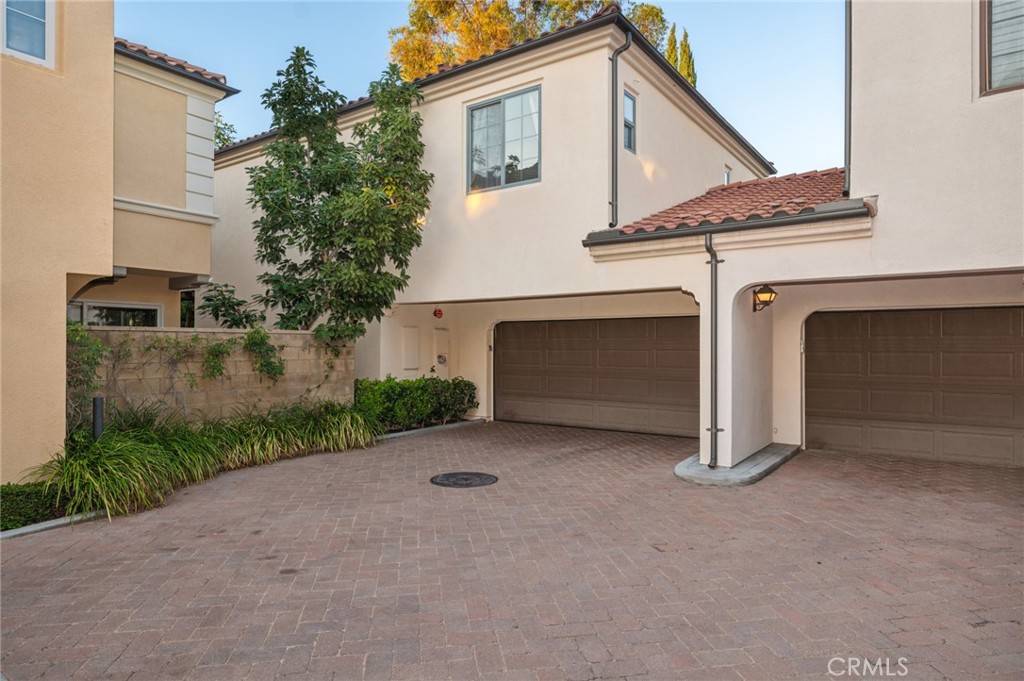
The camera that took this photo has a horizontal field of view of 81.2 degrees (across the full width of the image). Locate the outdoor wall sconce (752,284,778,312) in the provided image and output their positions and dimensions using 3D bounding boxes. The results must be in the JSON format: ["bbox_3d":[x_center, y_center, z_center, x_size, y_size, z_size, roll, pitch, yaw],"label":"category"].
[{"bbox_3d":[3.666,-0.610,8.648,0.280,0.400,0.235,0,0,35],"label":"outdoor wall sconce"}]

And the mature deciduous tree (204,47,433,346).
[{"bbox_3d":[-3.429,-1.750,10.494,3.400,7.050,2.900,0,0,35],"label":"mature deciduous tree"}]

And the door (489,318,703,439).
[{"bbox_3d":[1.615,0.670,11.660,4.870,2.150,0.080,0,0,35],"label":"door"}]

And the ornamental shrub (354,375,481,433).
[{"bbox_3d":[-1.944,1.250,12.078,0.950,0.950,3.000,0,0,35],"label":"ornamental shrub"}]

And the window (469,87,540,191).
[{"bbox_3d":[-0.152,-3.300,9.957,1.530,1.540,0.100,0,0,35],"label":"window"}]

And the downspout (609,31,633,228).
[{"bbox_3d":[1.589,-3.070,8.717,0.300,2.880,0.170,0,0,35],"label":"downspout"}]

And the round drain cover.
[{"bbox_3d":[-0.600,1.775,7.540,0.855,0.040,0.855,0,0,0],"label":"round drain cover"}]

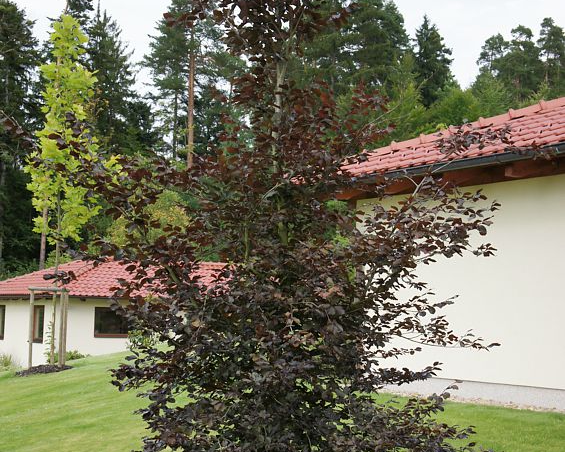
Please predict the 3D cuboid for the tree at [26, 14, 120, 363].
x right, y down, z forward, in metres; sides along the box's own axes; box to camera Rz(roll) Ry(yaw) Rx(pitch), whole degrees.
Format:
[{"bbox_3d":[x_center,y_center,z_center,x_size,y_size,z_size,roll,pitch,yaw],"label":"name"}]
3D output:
[{"bbox_3d":[-4.060,-0.750,21.000,1.780,6.800,1.700,2,-5,-11],"label":"tree"}]

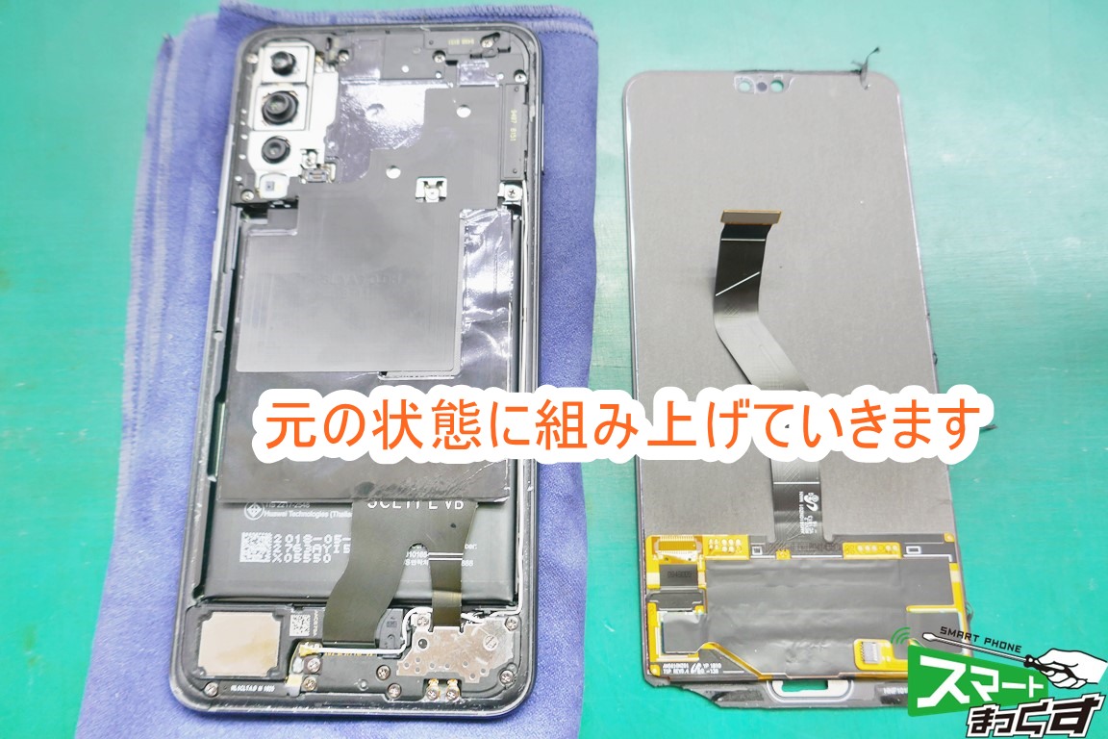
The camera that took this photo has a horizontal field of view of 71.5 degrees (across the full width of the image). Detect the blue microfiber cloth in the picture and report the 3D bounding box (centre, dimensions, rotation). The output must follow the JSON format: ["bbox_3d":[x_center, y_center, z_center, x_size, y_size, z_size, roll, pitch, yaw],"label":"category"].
[{"bbox_3d":[-0.046,-0.003,0.177,0.112,0.005,0.189,0,76,0],"label":"blue microfiber cloth"}]

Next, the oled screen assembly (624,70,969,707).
[{"bbox_3d":[0.053,-0.003,0.178,0.070,0.004,0.150,0,76,0],"label":"oled screen assembly"}]

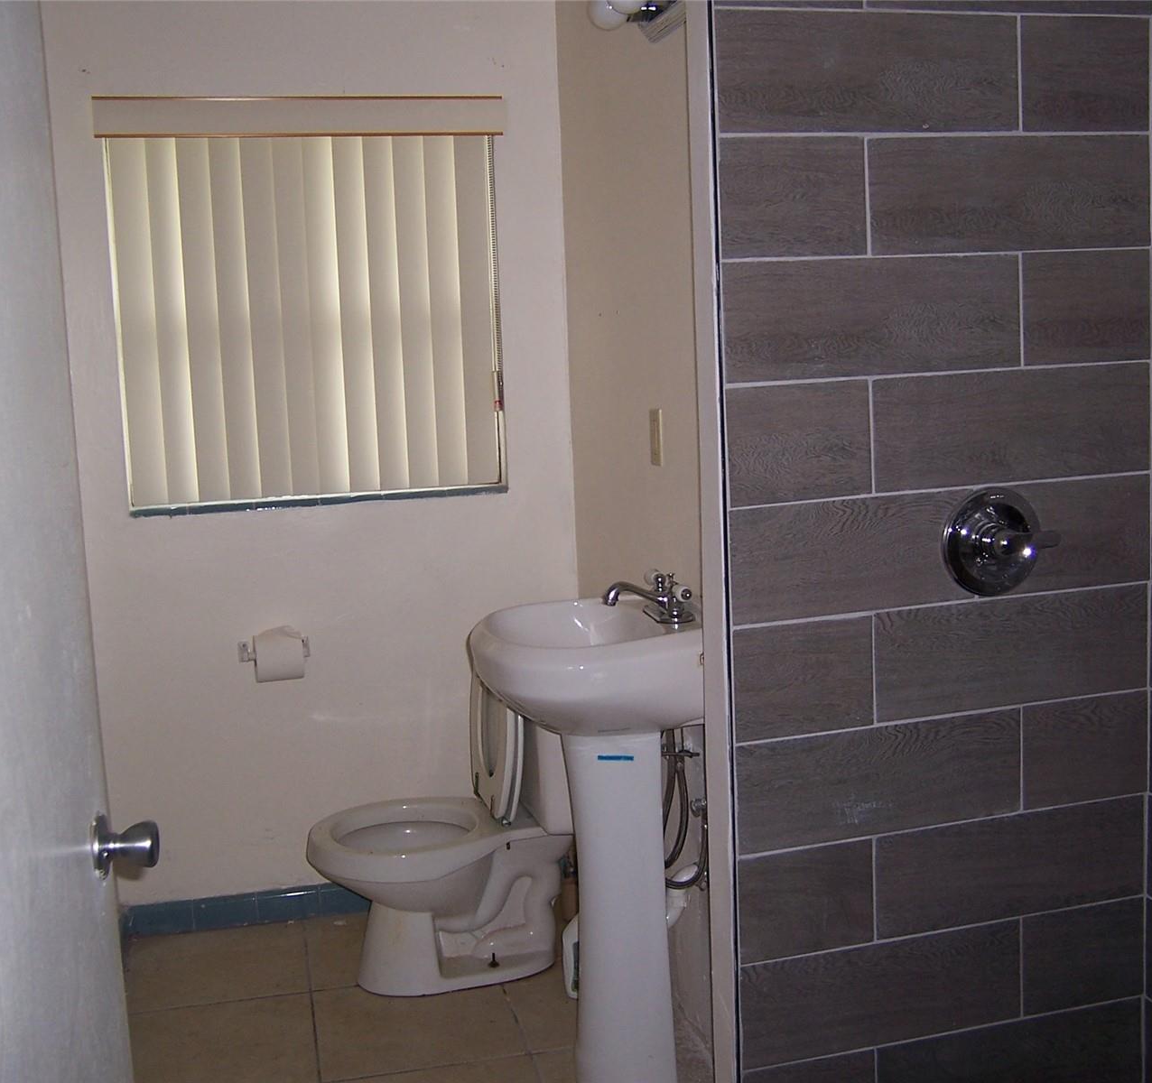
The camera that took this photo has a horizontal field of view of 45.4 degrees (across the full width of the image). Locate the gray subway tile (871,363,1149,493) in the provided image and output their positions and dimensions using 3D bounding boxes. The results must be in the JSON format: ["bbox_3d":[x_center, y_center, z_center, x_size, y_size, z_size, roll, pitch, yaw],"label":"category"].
[{"bbox_3d":[0.690,-0.180,2.171,0.483,0.174,0.010,-4,8,-13],"label":"gray subway tile"}]

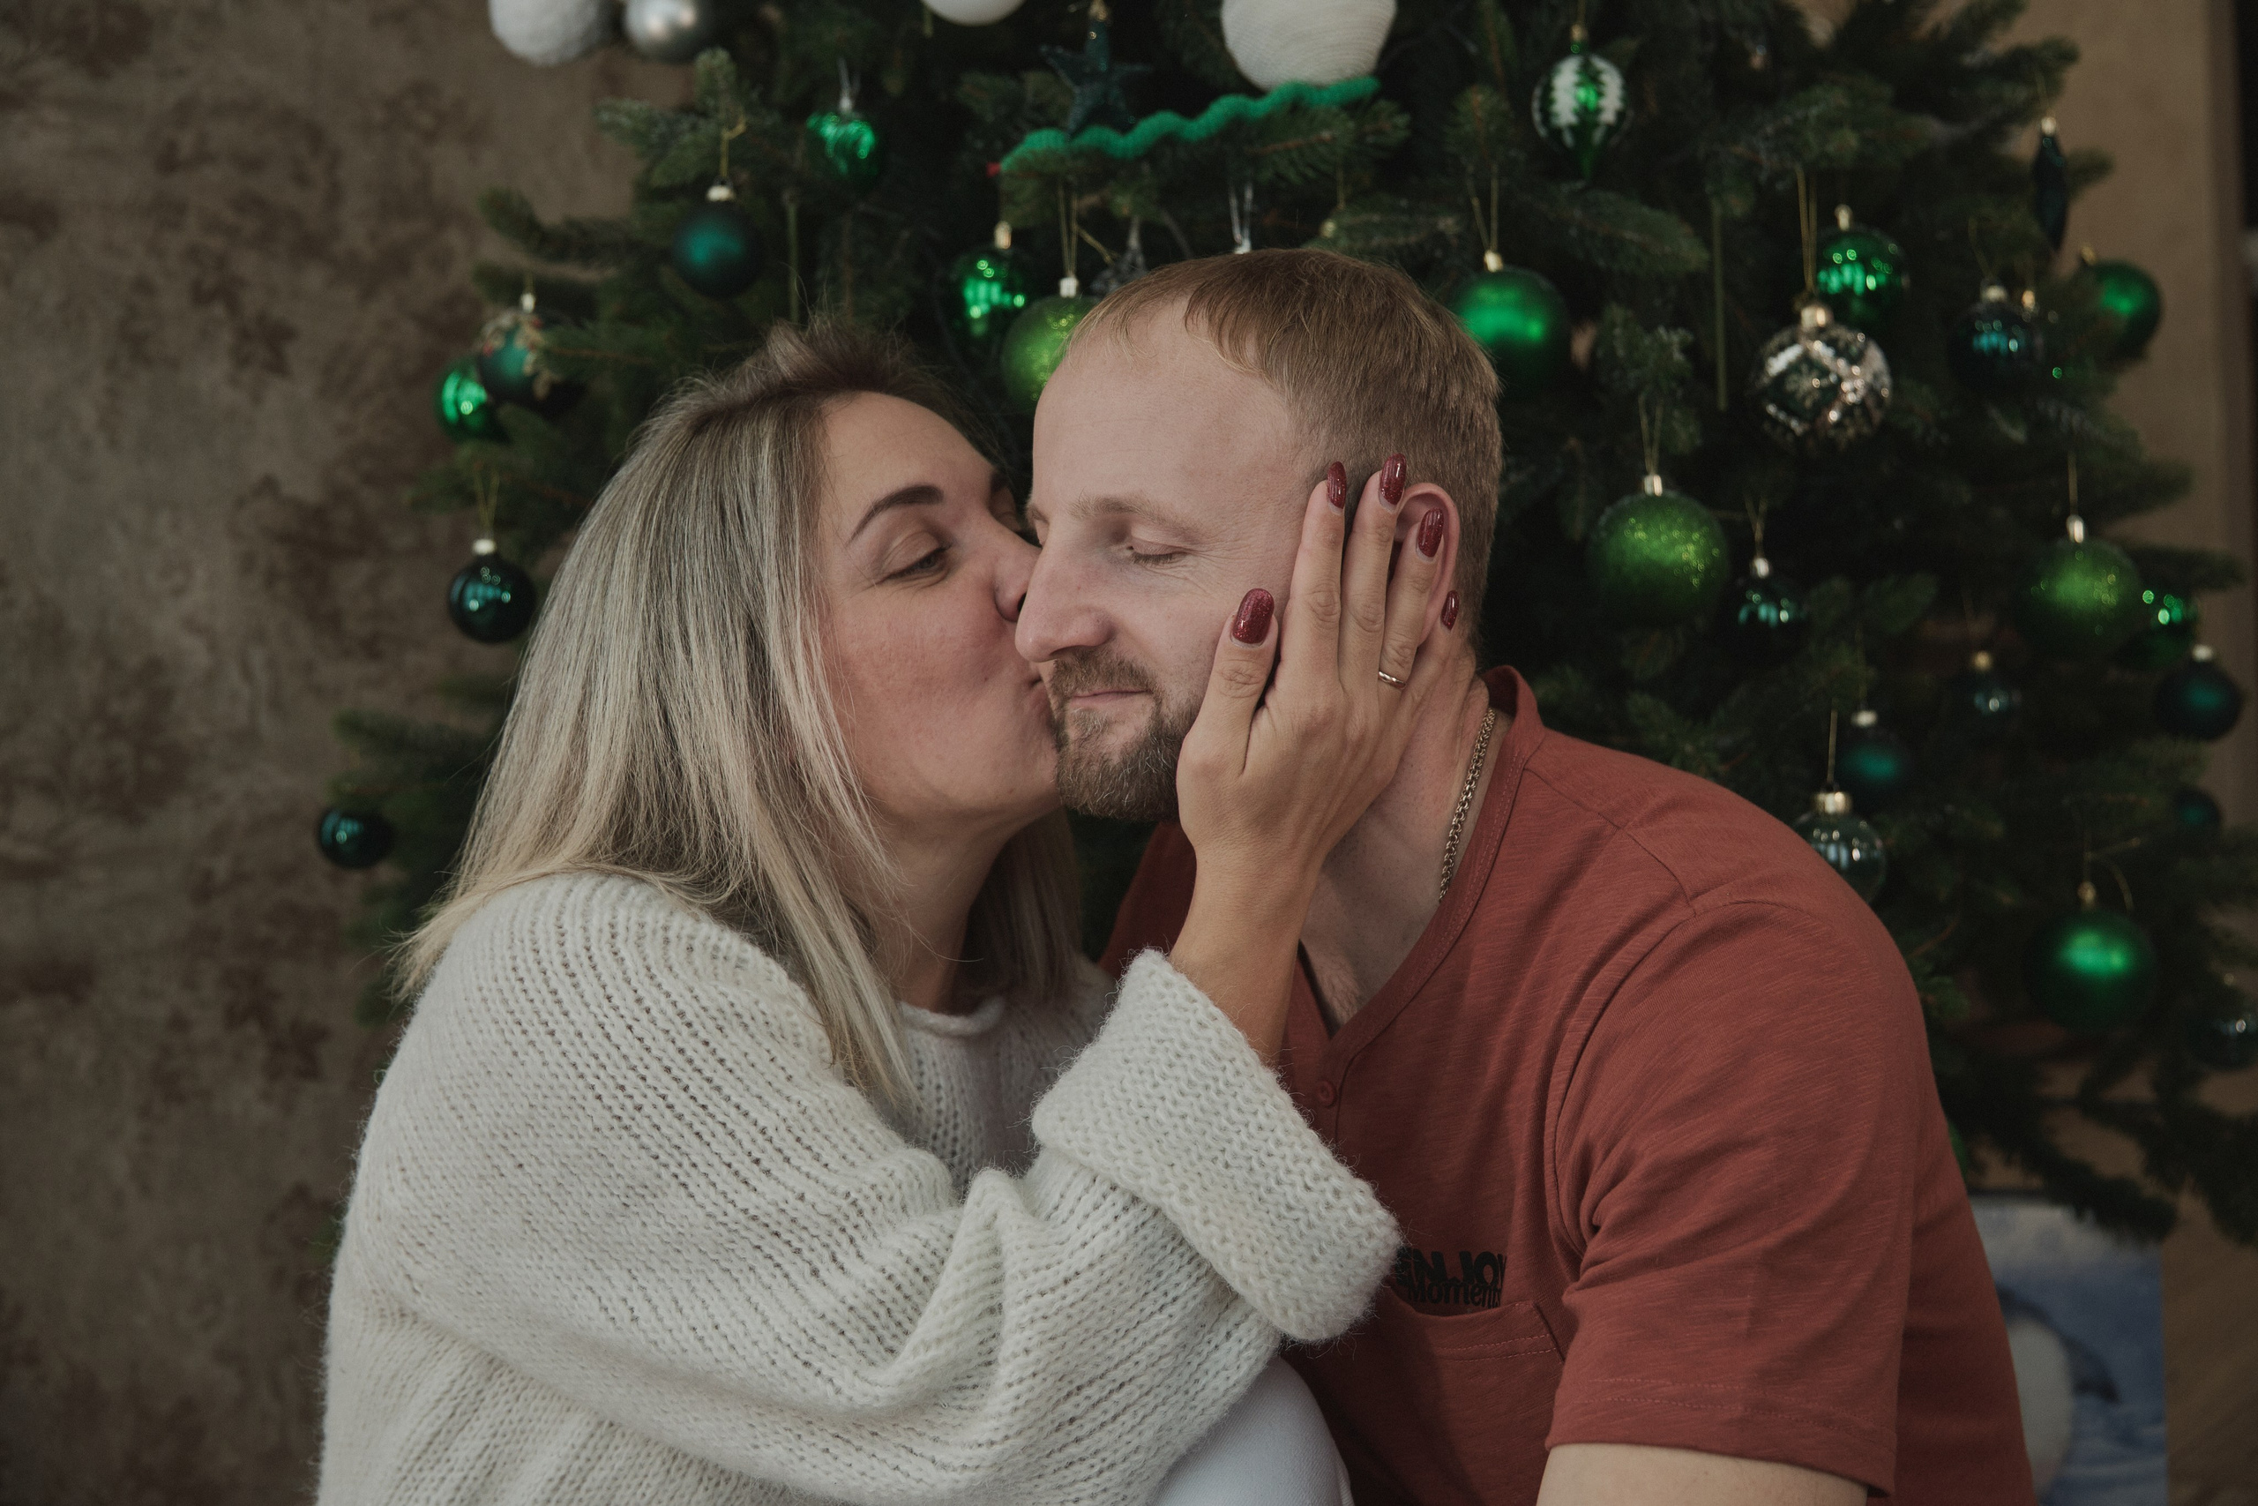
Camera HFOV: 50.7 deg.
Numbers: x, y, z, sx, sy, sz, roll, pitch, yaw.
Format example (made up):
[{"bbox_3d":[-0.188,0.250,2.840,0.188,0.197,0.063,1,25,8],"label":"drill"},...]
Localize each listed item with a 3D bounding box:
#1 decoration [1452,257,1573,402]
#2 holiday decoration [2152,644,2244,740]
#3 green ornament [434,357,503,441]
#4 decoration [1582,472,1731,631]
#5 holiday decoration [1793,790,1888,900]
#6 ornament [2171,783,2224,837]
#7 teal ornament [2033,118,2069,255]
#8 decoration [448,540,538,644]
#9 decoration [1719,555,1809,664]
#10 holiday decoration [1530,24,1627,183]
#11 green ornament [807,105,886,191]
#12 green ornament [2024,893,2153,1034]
[{"bbox_3d":[0.237,-0.268,1.500,0.081,0.092,0.081,-5,-2,0],"label":"decoration"},{"bbox_3d":[0.777,-0.043,1.730,0.063,0.070,0.063,-1,-3,0],"label":"holiday decoration"},{"bbox_3d":[-0.467,-0.253,1.700,0.060,0.068,0.060,-1,-1,0],"label":"green ornament"},{"bbox_3d":[0.324,-0.123,1.460,0.086,0.093,0.086,-2,-1,0],"label":"decoration"},{"bbox_3d":[0.436,0.058,1.460,0.058,0.071,0.058,-2,-1,0],"label":"holiday decoration"},{"bbox_3d":[0.852,0.049,1.920,0.059,0.070,0.059,-1,-1,0],"label":"ornament"},{"bbox_3d":[0.682,-0.420,1.760,0.025,0.100,0.025,-3,-2,0],"label":"teal ornament"},{"bbox_3d":[-0.462,-0.116,1.730,0.062,0.074,0.062,-6,-2,0],"label":"decoration"},{"bbox_3d":[0.408,-0.092,1.530,0.054,0.070,0.054,-2,-1,0],"label":"decoration"},{"bbox_3d":[0.284,-0.409,1.500,0.061,0.096,0.061,-1,-1,0],"label":"holiday decoration"},{"bbox_3d":[-0.205,-0.443,1.740,0.057,0.065,0.056,-1,-3,0],"label":"green ornament"},{"bbox_3d":[0.601,0.127,1.490,0.083,0.093,0.083,-2,-1,0],"label":"green ornament"}]

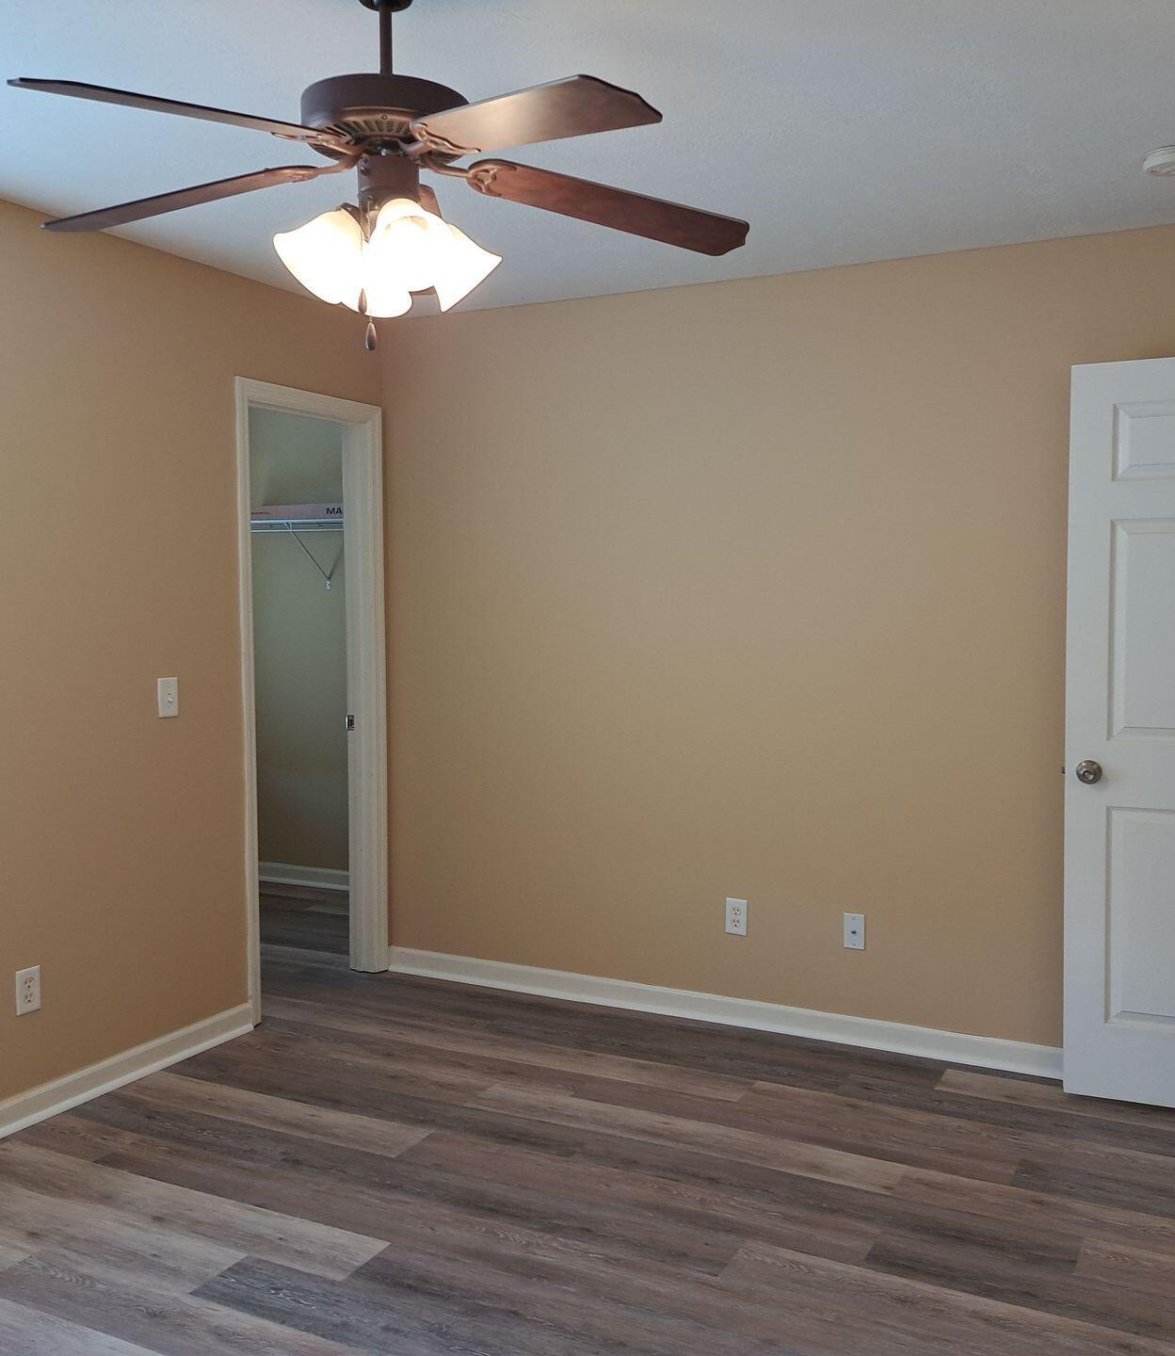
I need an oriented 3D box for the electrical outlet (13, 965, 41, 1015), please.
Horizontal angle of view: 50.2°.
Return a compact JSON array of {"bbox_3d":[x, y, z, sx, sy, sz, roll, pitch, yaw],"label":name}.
[{"bbox_3d":[-1.507,0.844,3.381,0.008,0.118,0.075,1,4,28],"label":"electrical outlet"}]

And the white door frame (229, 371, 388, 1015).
[{"bbox_3d":[-0.994,0.077,4.411,0.136,2.127,0.748,1,4,28],"label":"white door frame"}]

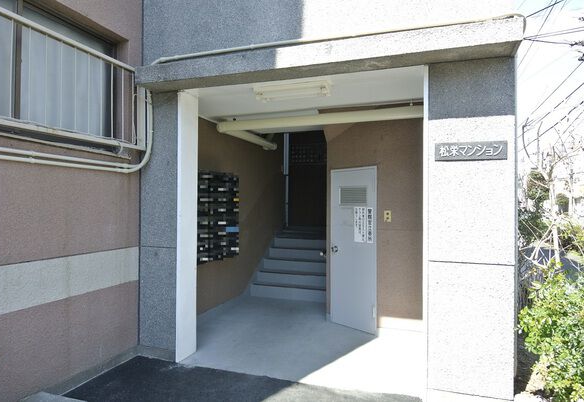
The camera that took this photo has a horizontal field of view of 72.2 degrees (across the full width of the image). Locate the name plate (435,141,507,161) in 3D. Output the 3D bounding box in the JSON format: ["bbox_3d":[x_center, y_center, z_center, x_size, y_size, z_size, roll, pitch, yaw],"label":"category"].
[{"bbox_3d":[1.276,-0.352,2.854,0.471,0.132,0.022,0,-1,19],"label":"name plate"}]

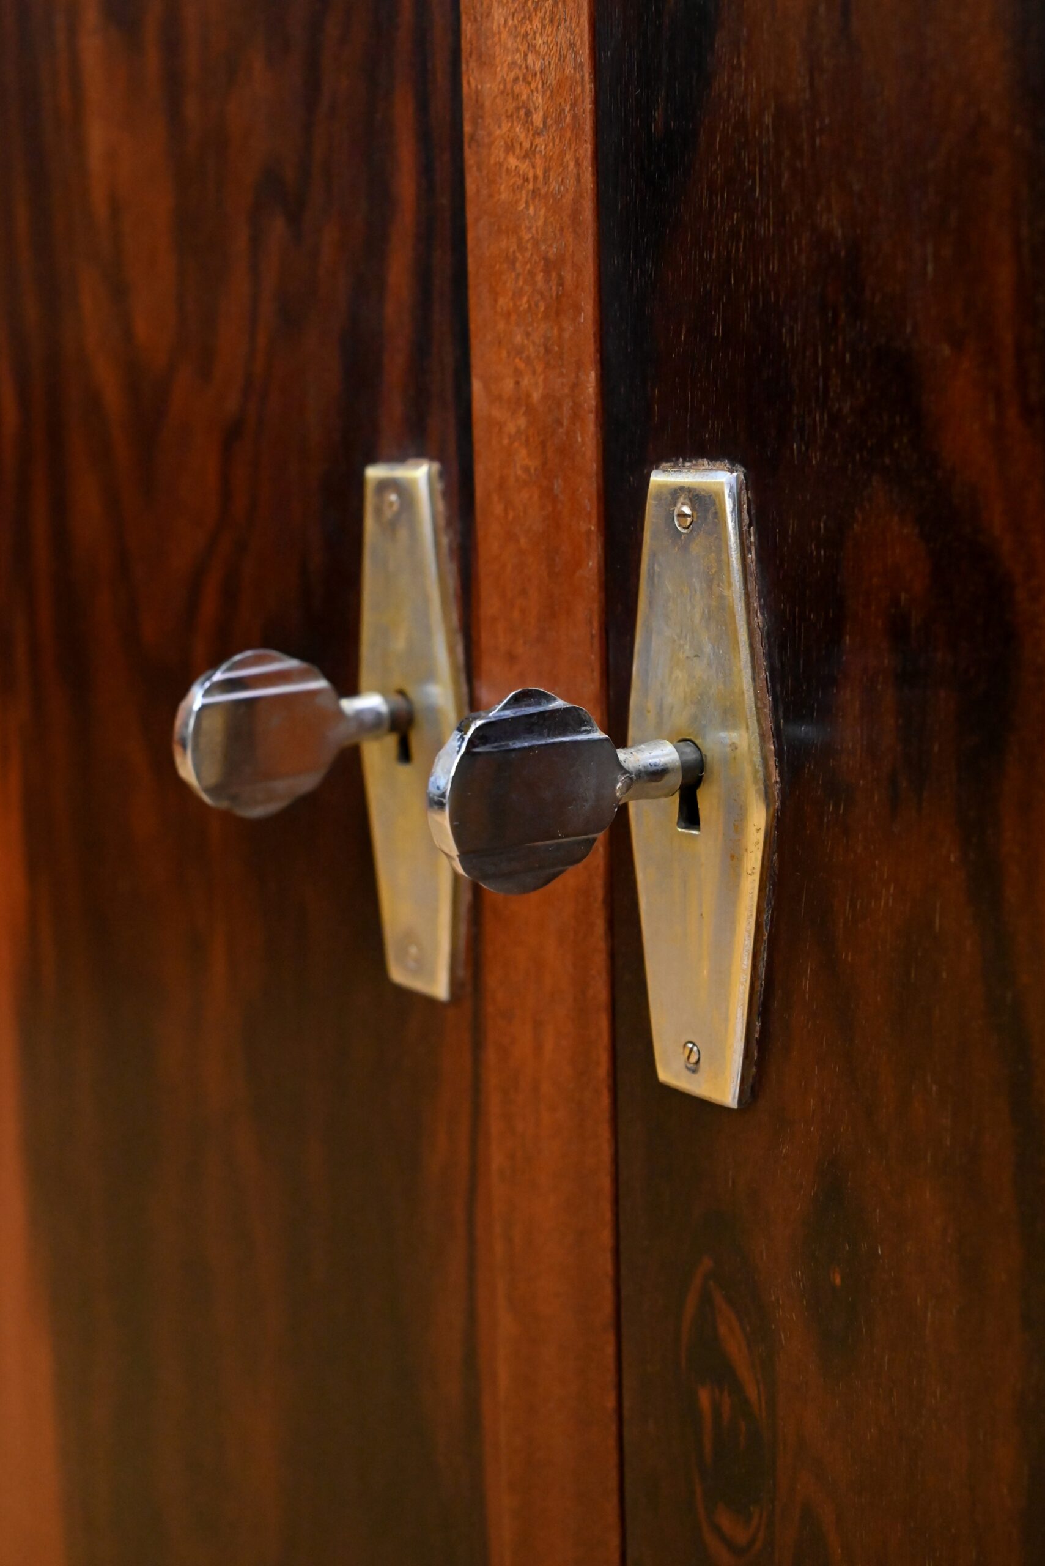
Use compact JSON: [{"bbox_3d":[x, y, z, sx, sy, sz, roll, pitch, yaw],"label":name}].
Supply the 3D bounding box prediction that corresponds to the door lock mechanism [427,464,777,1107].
[{"bbox_3d":[0.011,0.005,0.419,0.063,0.126,0.043,-9,12,-35],"label":"door lock mechanism"}]

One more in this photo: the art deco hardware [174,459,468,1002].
[{"bbox_3d":[-0.050,-0.008,0.504,0.062,0.126,0.043,-9,12,-35],"label":"art deco hardware"}]

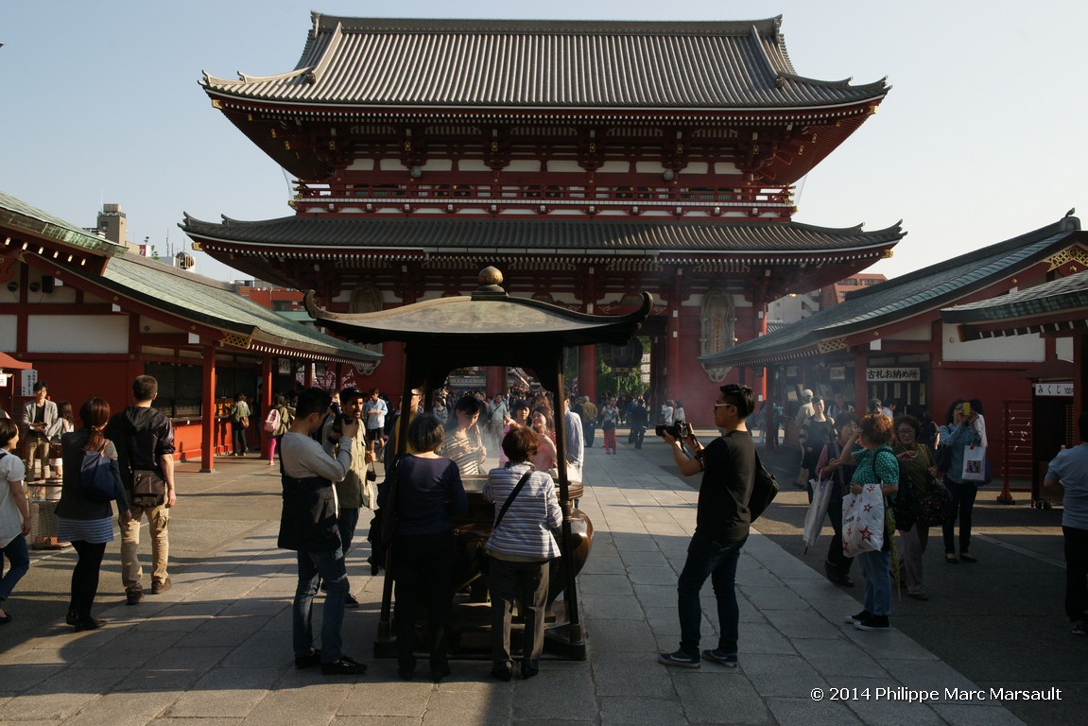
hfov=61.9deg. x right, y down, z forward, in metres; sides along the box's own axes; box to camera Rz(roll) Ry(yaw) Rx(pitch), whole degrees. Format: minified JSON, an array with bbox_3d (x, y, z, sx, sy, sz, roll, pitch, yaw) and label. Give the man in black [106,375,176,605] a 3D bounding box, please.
[{"bbox_3d":[-3.213,0.986,7.270,0.540,1.790,0.380,0,-1,-3],"label":"man in black"}]

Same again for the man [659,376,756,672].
[{"bbox_3d":[1.014,1.002,5.639,0.620,1.740,0.500,0,-1,20],"label":"man"}]

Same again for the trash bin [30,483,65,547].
[{"bbox_3d":[-5.370,1.658,9.850,0.360,0.710,0.430,0,-2,0],"label":"trash bin"}]

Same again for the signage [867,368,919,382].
[{"bbox_3d":[6.770,0.229,17.600,1.030,0.270,0.050,0,-1,0],"label":"signage"}]

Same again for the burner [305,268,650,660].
[{"bbox_3d":[-0.400,0.606,6.420,2.050,2.550,2.050,0,-1,0],"label":"burner"}]

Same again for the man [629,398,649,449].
[{"bbox_3d":[3.032,1.915,28.800,0.520,1.630,0.400,0,-2,0],"label":"man"}]

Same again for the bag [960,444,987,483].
[{"bbox_3d":[4.183,0.977,8.800,0.230,0.360,0.110,-1,-2,29],"label":"bag"}]

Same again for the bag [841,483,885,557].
[{"bbox_3d":[2.255,1.104,6.400,0.300,0.520,0.140,0,-1,12],"label":"bag"}]

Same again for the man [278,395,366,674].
[{"bbox_3d":[-1.366,1.013,5.600,0.500,1.720,0.470,1,-2,-35],"label":"man"}]

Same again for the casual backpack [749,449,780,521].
[{"bbox_3d":[1.385,0.794,5.750,0.180,0.430,0.300,-1,-2,28],"label":"casual backpack"}]

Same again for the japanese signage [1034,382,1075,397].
[{"bbox_3d":[7.358,0.390,13.000,0.620,0.170,0.030,0,-2,3],"label":"japanese signage"}]

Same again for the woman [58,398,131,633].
[{"bbox_3d":[-3.275,1.090,6.600,0.480,1.640,0.400,-1,-2,18],"label":"woman"}]

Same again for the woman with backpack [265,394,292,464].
[{"bbox_3d":[-5.712,1.433,19.500,0.480,1.560,0.500,0,-1,30],"label":"woman with backpack"}]

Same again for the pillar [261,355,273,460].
[{"bbox_3d":[-6.510,1.021,21.300,0.190,2.430,0.190,0,-1,0],"label":"pillar"}]

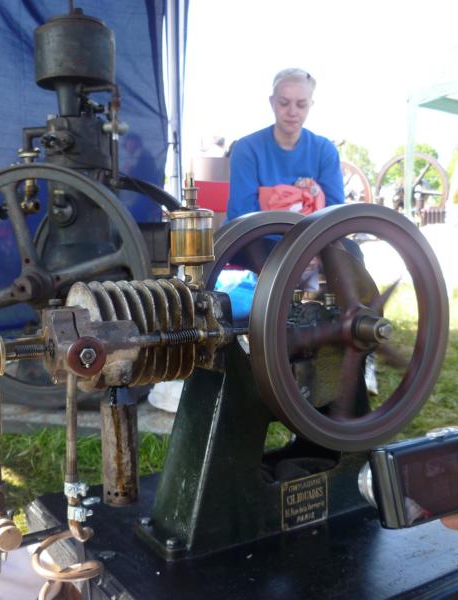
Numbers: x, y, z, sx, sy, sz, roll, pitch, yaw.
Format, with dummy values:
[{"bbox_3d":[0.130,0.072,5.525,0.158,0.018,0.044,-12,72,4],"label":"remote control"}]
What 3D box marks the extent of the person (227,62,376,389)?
[{"bbox_3d":[0.268,-0.259,2.316,0.520,1.150,0.680,-1,6,-2],"label":"person"}]

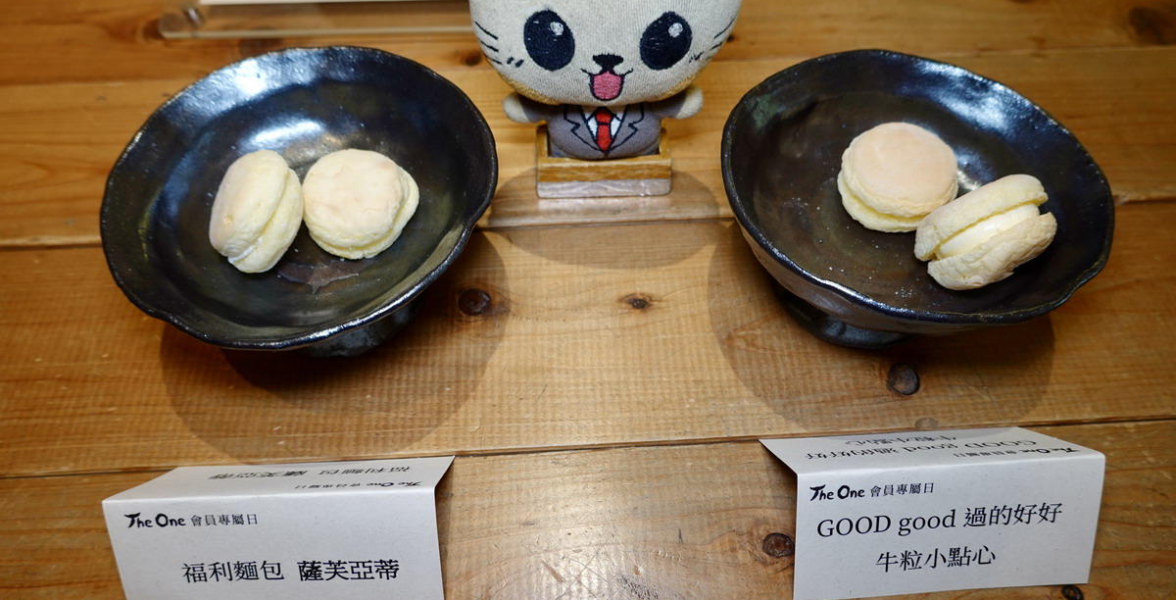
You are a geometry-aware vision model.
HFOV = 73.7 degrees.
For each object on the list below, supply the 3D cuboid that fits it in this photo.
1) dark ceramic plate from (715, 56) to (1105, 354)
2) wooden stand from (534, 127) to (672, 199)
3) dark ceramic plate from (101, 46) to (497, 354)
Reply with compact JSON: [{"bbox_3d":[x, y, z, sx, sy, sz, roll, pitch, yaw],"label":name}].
[{"bbox_3d":[0.122,-0.029,0.324,0.144,0.071,0.144,0,55,0],"label":"dark ceramic plate"},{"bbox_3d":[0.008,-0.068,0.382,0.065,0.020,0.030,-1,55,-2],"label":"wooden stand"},{"bbox_3d":[-0.106,-0.027,0.320,0.150,0.071,0.150,-2,55,-2],"label":"dark ceramic plate"}]

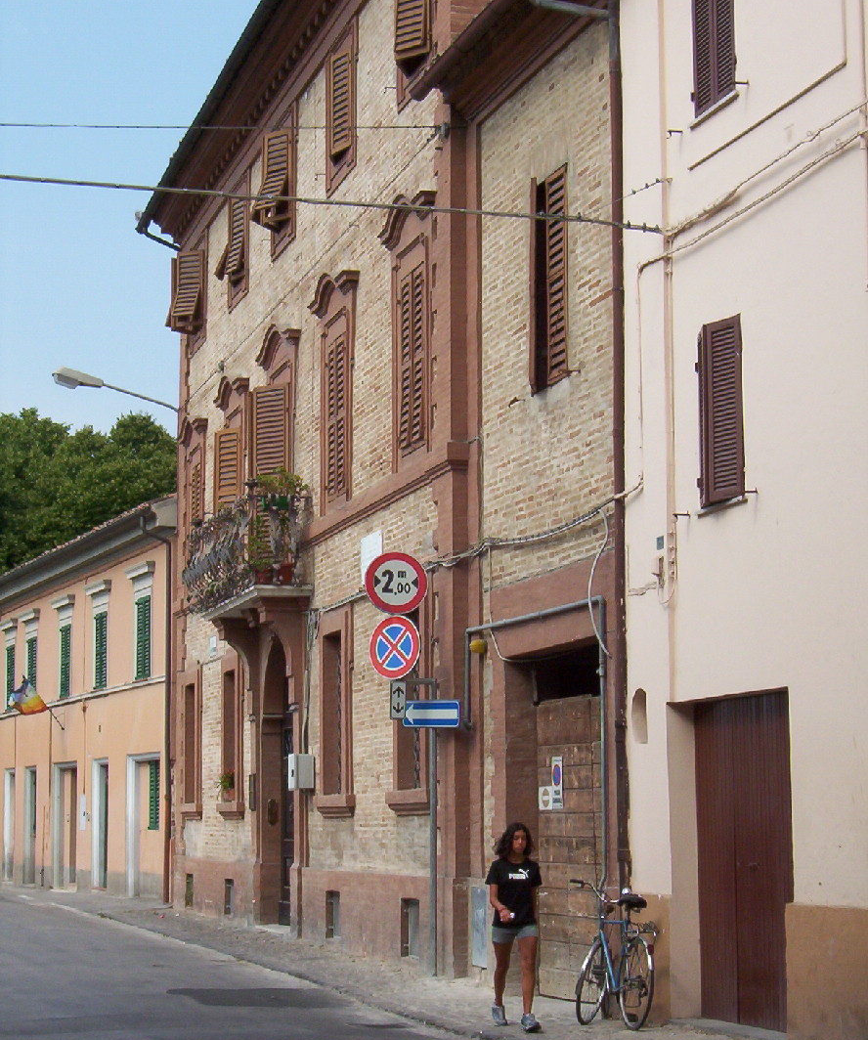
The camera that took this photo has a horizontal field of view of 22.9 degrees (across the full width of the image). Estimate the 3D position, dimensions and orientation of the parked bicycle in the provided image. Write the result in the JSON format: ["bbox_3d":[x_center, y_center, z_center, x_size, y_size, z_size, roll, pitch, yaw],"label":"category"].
[{"bbox_3d":[1.335,3.303,16.205,0.550,1.080,1.750,2,-8,-14],"label":"parked bicycle"}]

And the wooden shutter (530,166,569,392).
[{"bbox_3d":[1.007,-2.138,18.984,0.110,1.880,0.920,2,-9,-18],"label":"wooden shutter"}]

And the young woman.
[{"bbox_3d":[0.597,3.047,16.113,0.440,1.520,0.370,2,-8,-14],"label":"young woman"}]

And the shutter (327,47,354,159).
[{"bbox_3d":[-1.118,-5.008,25.486,0.070,1.240,0.490,6,-10,-33],"label":"shutter"}]

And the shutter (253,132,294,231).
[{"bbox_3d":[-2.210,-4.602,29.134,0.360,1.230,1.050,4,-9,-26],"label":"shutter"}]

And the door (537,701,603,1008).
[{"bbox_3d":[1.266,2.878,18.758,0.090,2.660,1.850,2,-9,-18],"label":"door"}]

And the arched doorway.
[{"bbox_3d":[-1.879,3.295,27.419,0.400,3.800,1.850,3,-9,-16],"label":"arched doorway"}]

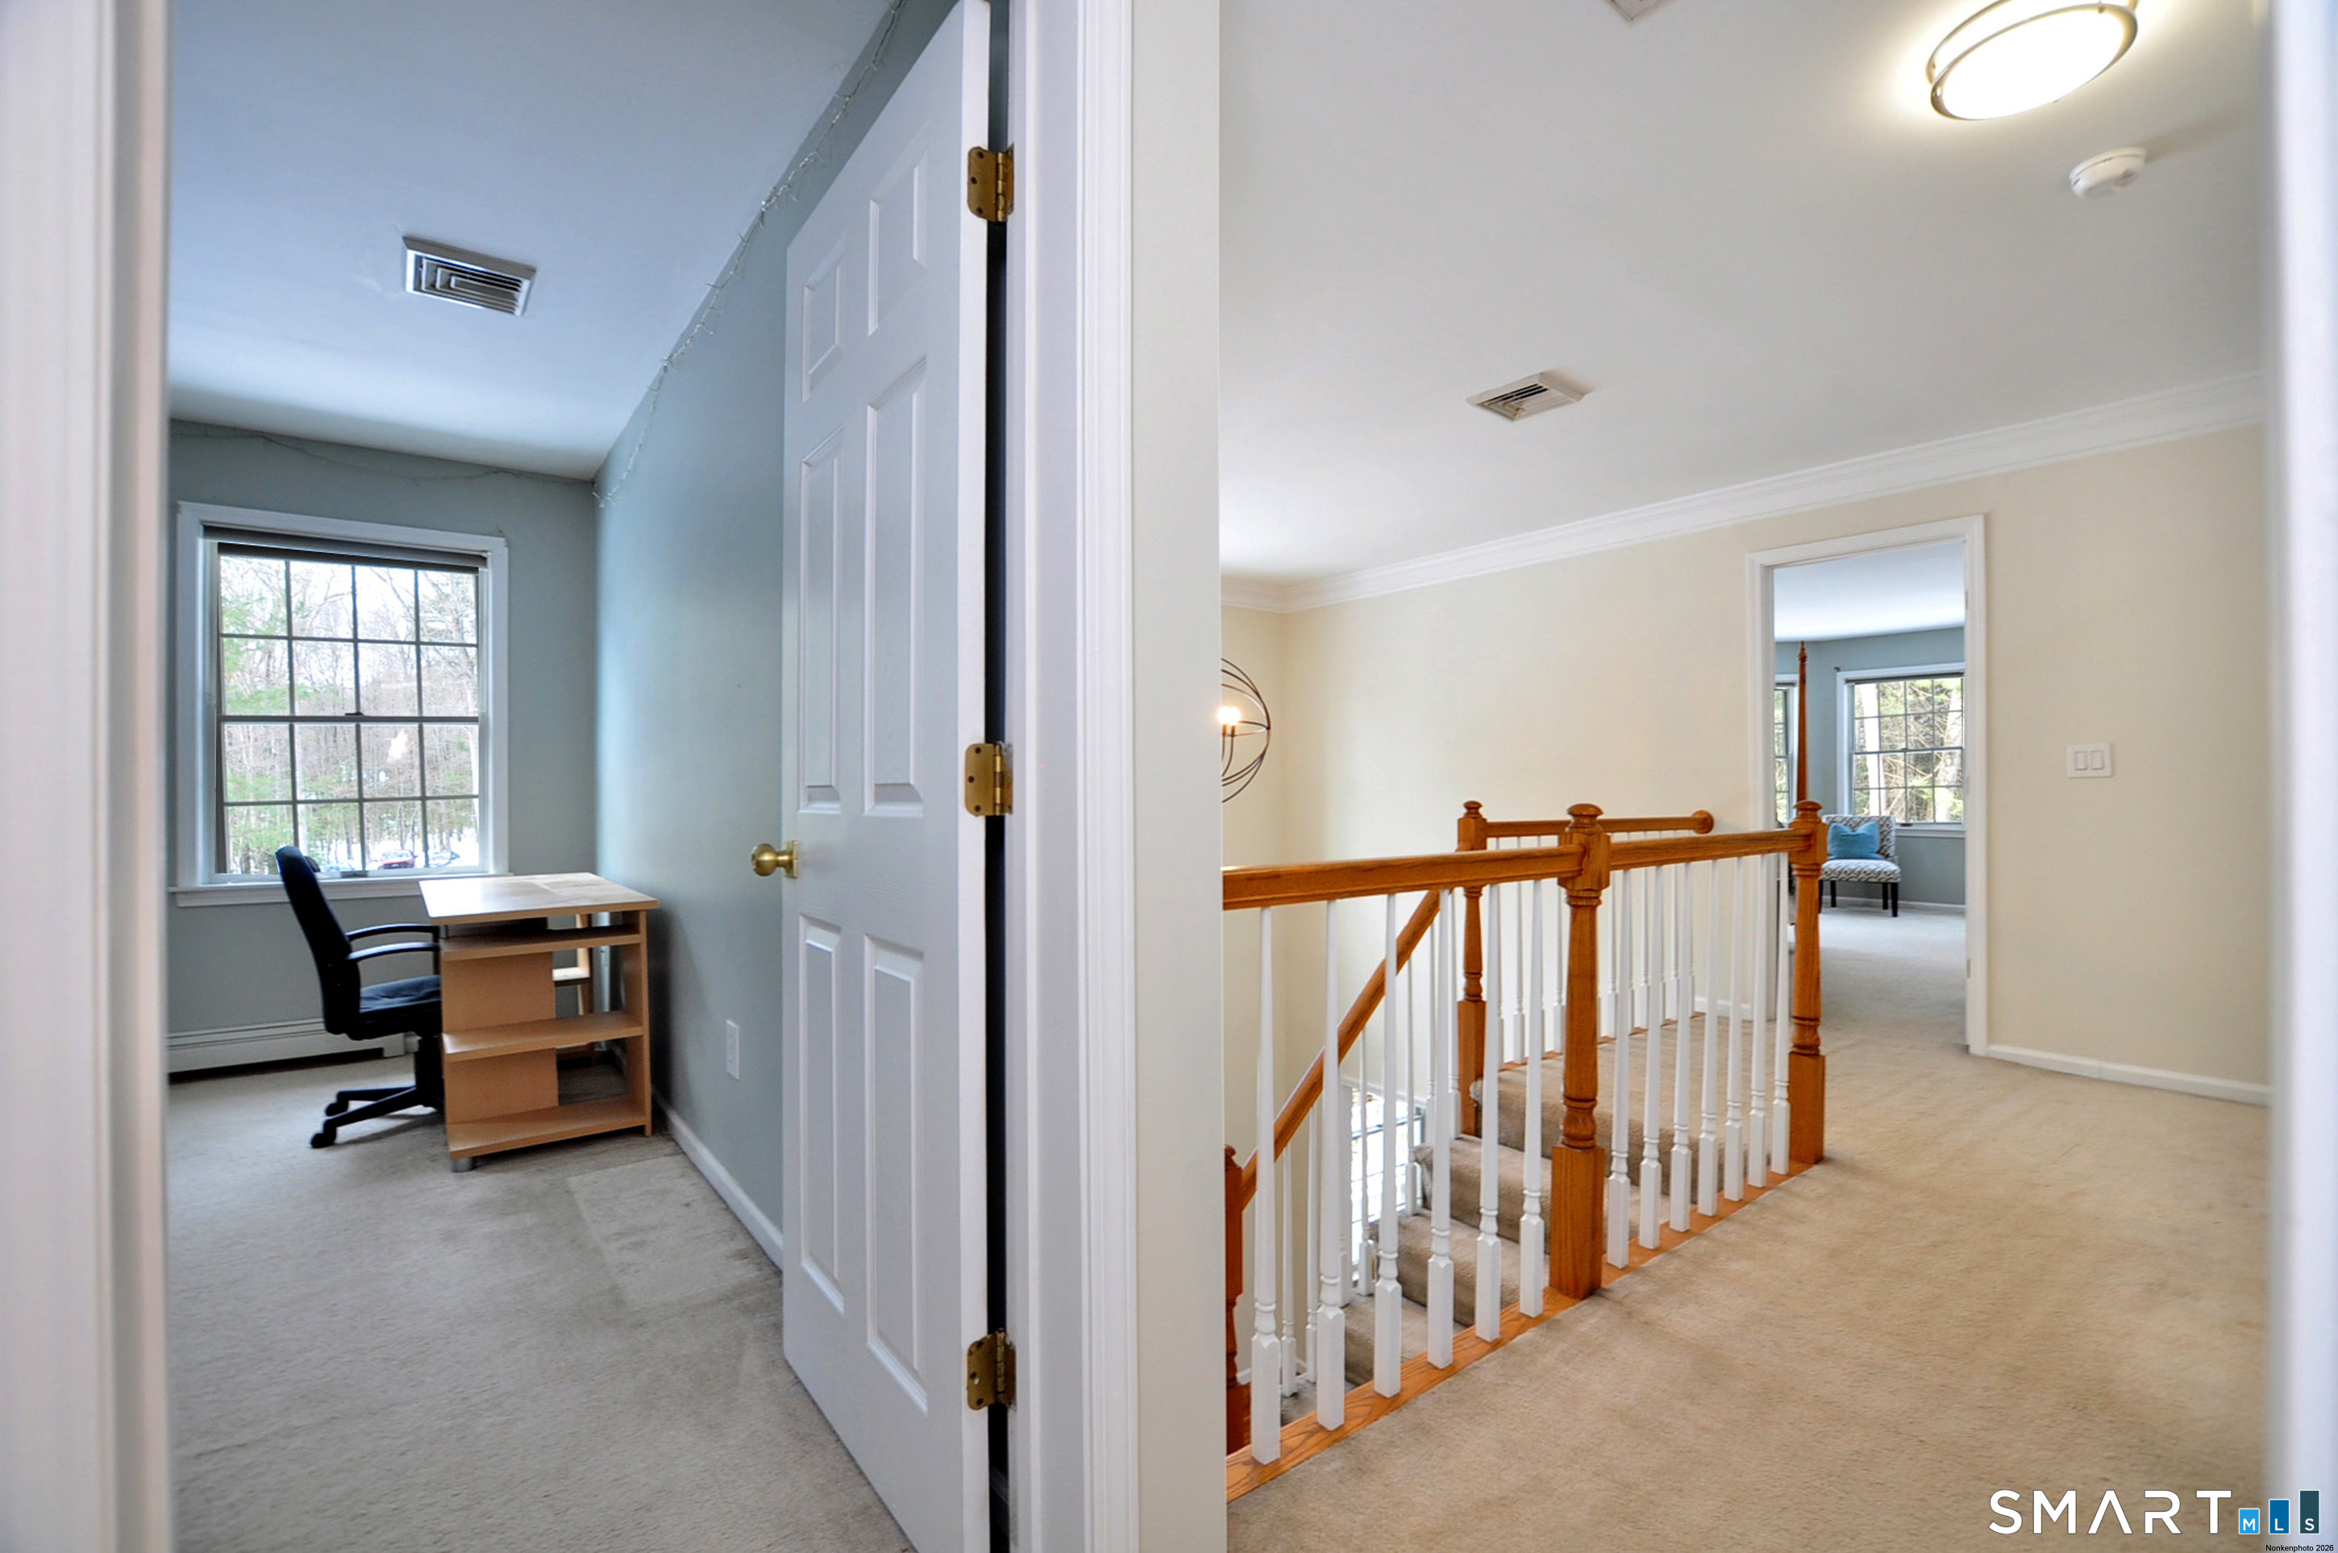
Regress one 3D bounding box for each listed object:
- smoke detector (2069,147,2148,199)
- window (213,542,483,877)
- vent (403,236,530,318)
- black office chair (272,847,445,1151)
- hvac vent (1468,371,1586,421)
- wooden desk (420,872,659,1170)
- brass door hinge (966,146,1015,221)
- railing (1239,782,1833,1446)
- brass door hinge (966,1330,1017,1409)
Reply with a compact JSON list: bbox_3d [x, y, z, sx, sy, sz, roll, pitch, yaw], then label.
[{"bbox_3d":[2.095,-1.333,2.169,0.127,0.042,0.127,0,0,-38],"label":"smoke detector"},{"bbox_3d":[-3.250,-0.240,3.896,0.850,1.325,0.100,0,0,-38],"label":"window"},{"bbox_3d":[-1.897,-1.332,2.634,0.280,0.030,0.335,0,0,-38],"label":"vent"},{"bbox_3d":[-2.430,0.657,3.148,0.650,0.880,0.600,0,0,-43],"label":"black office chair"},{"bbox_3d":[1.280,-1.332,3.428,0.280,0.030,0.335,0,0,-38],"label":"hvac vent"},{"bbox_3d":[-2.125,0.740,3.235,0.560,0.715,1.200,0,0,-38],"label":"wooden desk"},{"bbox_3d":[-0.220,-0.736,1.210,0.052,0.090,0.037,0,0,-38],"label":"brass door hinge"},{"bbox_3d":[0.938,0.574,2.119,2.300,1.025,0.100,0,0,-38],"label":"railing"},{"bbox_3d":[-0.218,0.751,1.201,0.052,0.090,0.037,0,0,-38],"label":"brass door hinge"}]

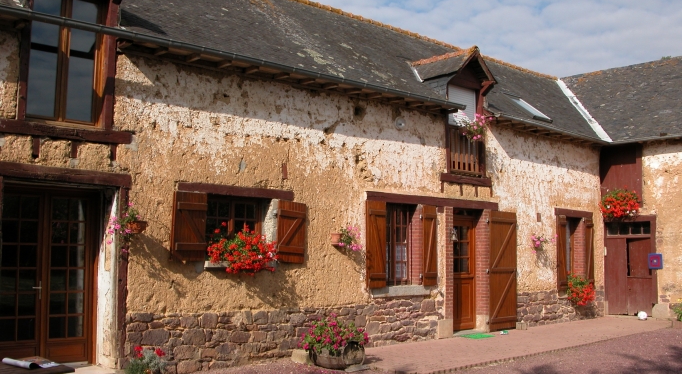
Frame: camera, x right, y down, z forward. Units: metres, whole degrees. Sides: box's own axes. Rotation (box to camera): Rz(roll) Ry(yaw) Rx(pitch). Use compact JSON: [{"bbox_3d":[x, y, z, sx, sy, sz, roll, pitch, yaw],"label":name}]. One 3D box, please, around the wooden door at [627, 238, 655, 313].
[{"bbox_3d":[6.943,2.087,16.017,0.060,1.820,0.570,5,-6,-42],"label":"wooden door"}]

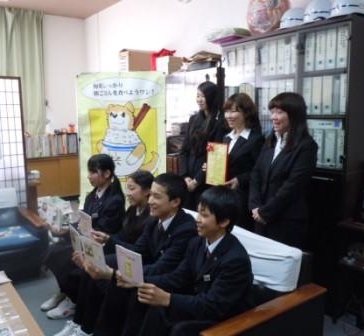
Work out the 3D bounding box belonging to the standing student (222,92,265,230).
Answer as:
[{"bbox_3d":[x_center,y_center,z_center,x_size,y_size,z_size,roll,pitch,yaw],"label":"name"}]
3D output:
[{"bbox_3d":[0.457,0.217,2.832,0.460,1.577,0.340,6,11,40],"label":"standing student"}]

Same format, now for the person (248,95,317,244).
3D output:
[{"bbox_3d":[0.701,0.265,2.530,0.330,1.561,0.470,-8,11,-41],"label":"person"}]

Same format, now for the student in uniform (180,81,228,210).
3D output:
[{"bbox_3d":[0.194,0.104,3.201,0.300,1.704,0.440,-8,11,-41],"label":"student in uniform"}]

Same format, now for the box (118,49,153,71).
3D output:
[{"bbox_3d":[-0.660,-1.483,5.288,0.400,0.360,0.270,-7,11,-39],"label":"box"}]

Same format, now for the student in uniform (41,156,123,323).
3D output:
[{"bbox_3d":[-0.756,0.466,2.814,0.730,1.120,0.480,-8,11,-41],"label":"student in uniform"}]

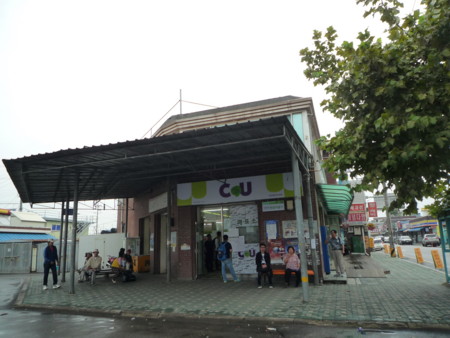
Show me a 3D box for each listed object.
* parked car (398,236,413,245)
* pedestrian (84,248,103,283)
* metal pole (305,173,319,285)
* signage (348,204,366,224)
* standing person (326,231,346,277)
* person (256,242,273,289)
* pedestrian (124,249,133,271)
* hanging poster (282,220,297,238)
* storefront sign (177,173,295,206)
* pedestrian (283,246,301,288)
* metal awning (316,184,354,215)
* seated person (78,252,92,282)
[{"bbox_3d":[32.193,12.788,58.000,1.780,1.450,4.500,-8,-13,24],"label":"parked car"},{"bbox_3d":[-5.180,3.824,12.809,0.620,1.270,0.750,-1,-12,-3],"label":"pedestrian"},{"bbox_3d":[2.800,1.854,10.513,0.130,3.600,0.130,-6,-12,19],"label":"metal pole"},{"bbox_3d":[9.982,3.299,24.503,1.183,1.322,0.150,-6,-13,19],"label":"signage"},{"bbox_3d":[4.008,2.981,11.670,0.620,1.630,0.480,-8,-13,26],"label":"standing person"},{"bbox_3d":[1.292,3.131,10.681,0.500,1.340,0.680,-5,-12,16],"label":"person"},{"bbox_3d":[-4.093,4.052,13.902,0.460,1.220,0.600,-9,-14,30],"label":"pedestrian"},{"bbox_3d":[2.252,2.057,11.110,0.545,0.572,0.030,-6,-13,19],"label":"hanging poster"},{"bbox_3d":[0.402,0.759,11.915,4.786,0.865,0.200,-6,-13,19],"label":"storefront sign"},{"bbox_3d":[2.118,3.091,10.279,0.500,1.200,0.650,-6,-12,19],"label":"pedestrian"},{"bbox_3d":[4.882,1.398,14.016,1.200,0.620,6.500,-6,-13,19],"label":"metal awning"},{"bbox_3d":[-5.750,4.062,13.452,0.720,1.200,0.520,8,-16,-40],"label":"seated person"}]

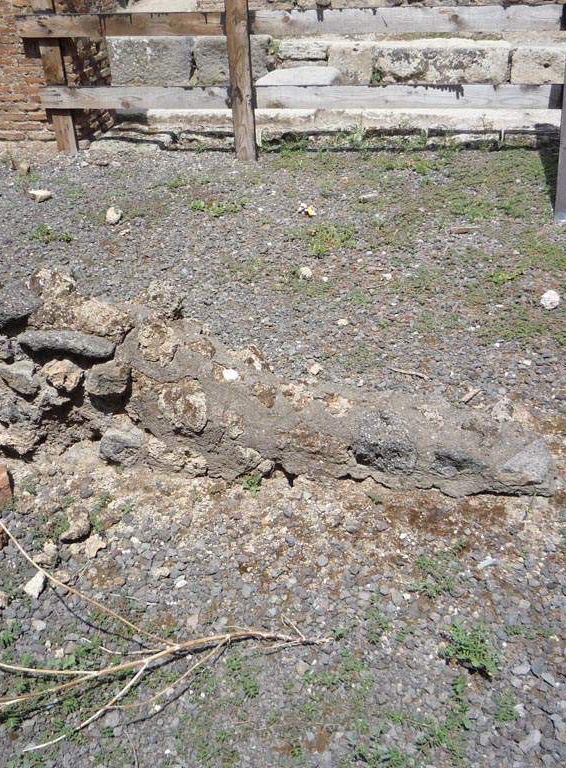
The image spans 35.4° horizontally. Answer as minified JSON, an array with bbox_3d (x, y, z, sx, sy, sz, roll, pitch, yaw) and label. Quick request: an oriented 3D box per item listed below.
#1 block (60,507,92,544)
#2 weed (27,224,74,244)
[{"bbox_3d":[-0.517,0.350,2.212,0.078,0.050,0.080,-8,33,-8],"label":"block"},{"bbox_3d":[-0.992,-0.635,3.769,0.190,0.045,0.100,-3,33,0],"label":"weed"}]

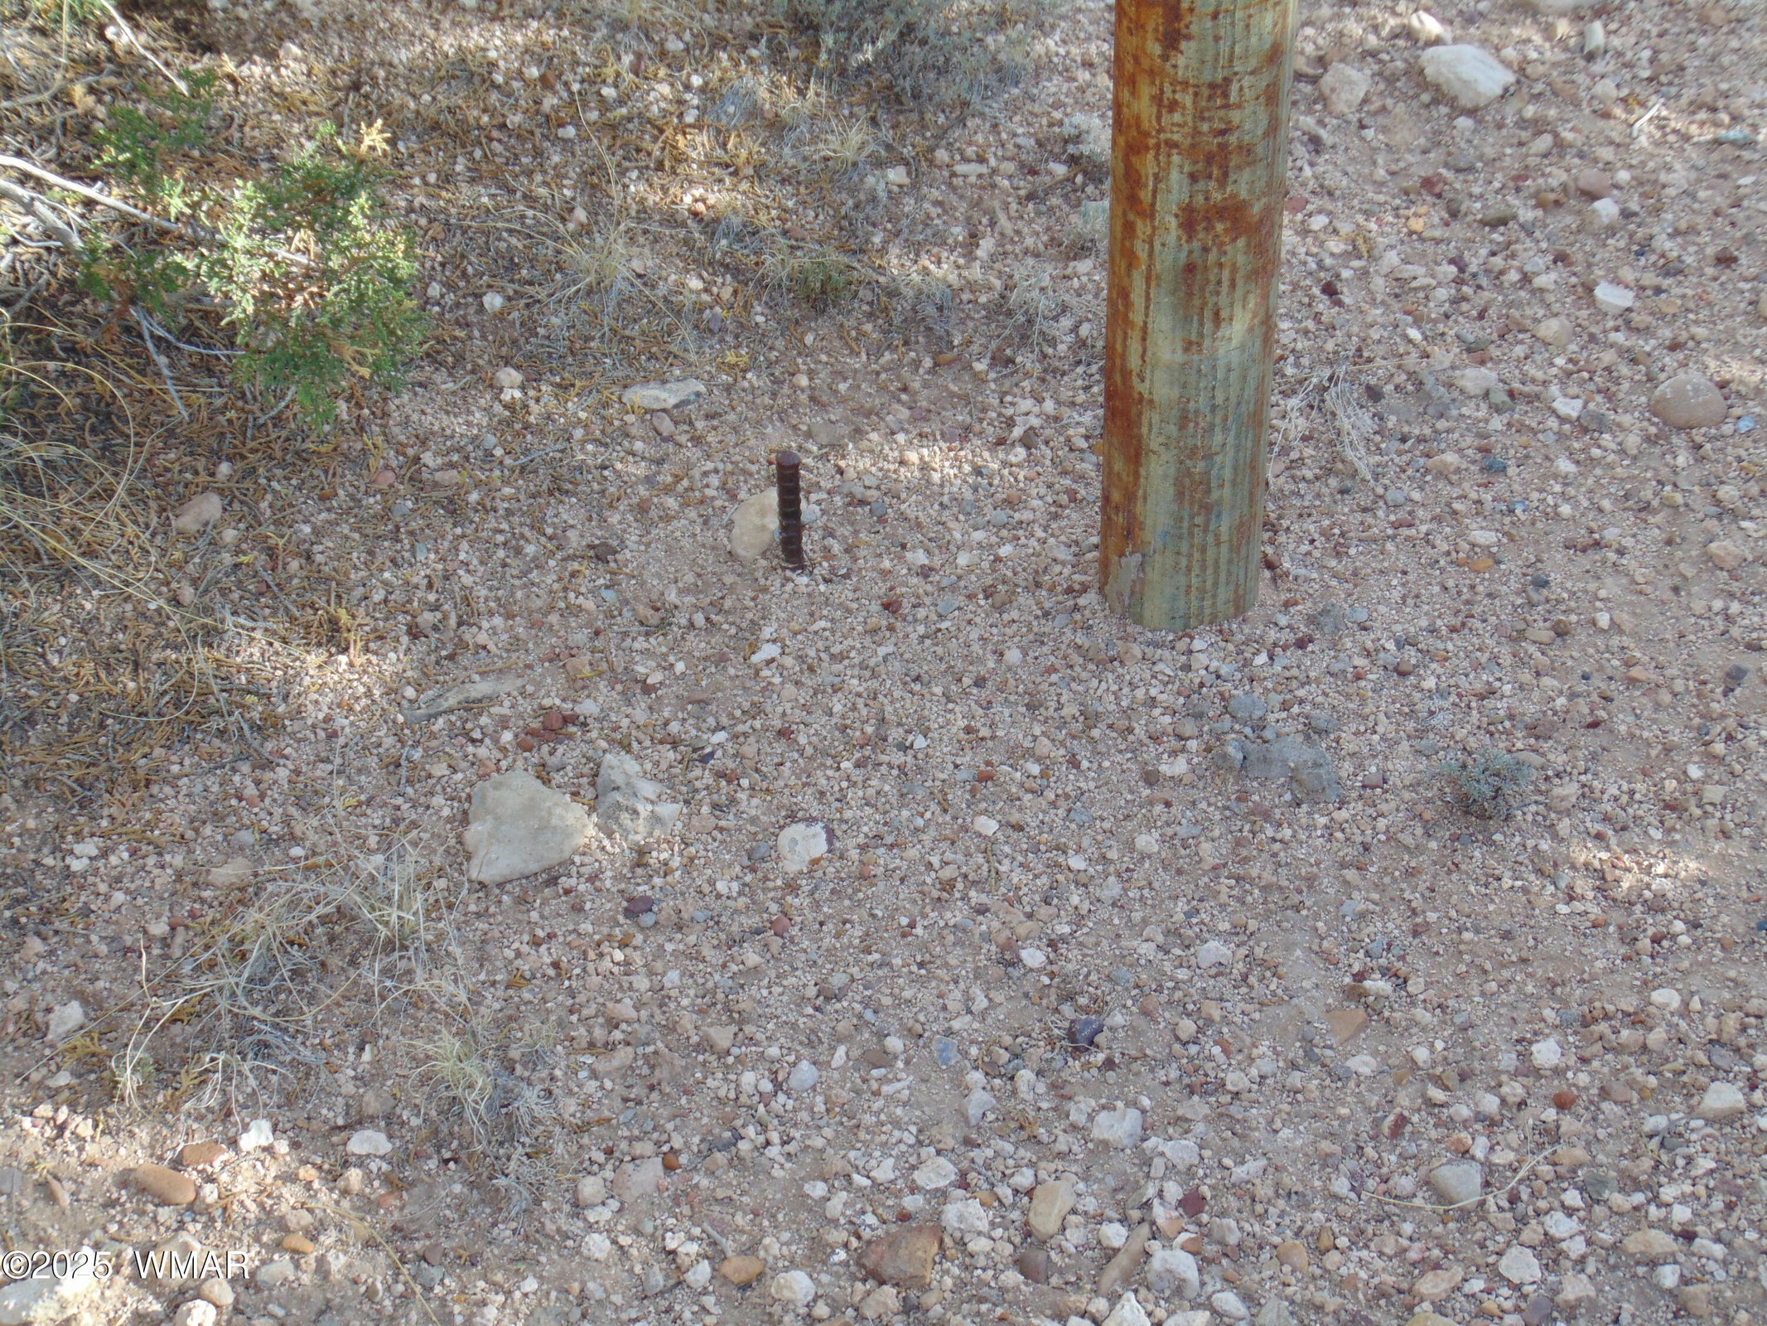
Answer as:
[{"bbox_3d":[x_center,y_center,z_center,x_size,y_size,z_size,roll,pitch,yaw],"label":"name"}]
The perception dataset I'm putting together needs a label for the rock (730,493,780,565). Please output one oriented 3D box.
[{"bbox_3d":[-0.092,-0.101,2.577,0.036,0.018,0.067,22,46,25],"label":"rock"}]

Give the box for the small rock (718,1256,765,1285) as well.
[{"bbox_3d":[-0.082,0.351,2.096,0.025,0.012,0.019,-1,45,1],"label":"small rock"}]

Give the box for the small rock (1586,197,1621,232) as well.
[{"bbox_3d":[0.569,-0.357,2.864,0.027,0.018,0.033,-2,40,0],"label":"small rock"}]

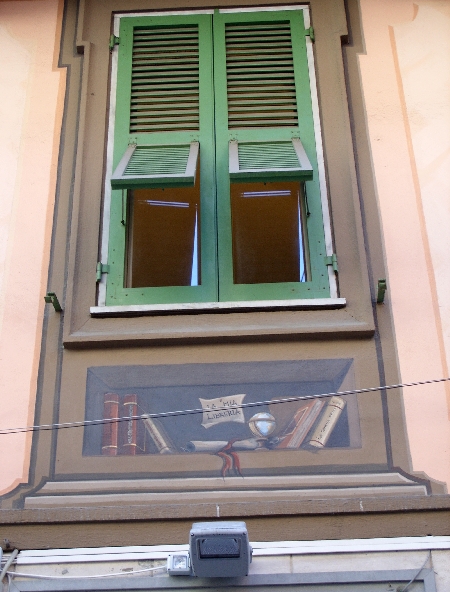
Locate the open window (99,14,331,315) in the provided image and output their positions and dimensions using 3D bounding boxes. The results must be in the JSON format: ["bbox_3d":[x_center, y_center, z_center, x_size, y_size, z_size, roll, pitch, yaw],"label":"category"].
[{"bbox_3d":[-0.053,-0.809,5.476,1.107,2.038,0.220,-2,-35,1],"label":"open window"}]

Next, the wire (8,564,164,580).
[{"bbox_3d":[-0.535,1.070,4.209,0.620,0.044,0.030,-2,-35,1],"label":"wire"}]

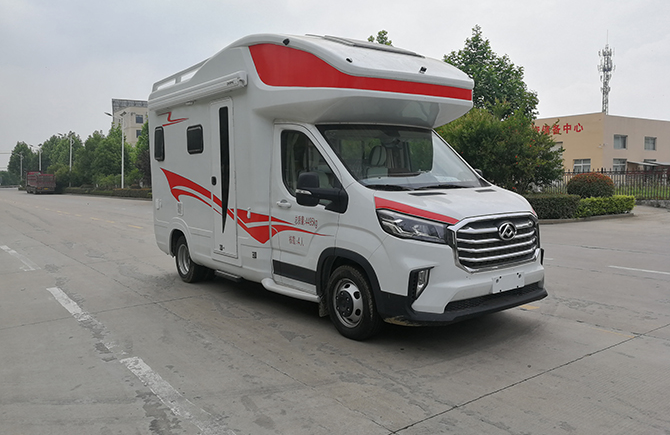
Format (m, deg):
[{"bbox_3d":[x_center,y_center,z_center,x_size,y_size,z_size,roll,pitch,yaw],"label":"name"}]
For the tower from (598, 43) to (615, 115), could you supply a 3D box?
[{"bbox_3d":[75.301,-28.567,145.000,4.200,38.000,4.200,-1,4,0],"label":"tower"}]

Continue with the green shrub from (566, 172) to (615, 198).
[{"bbox_3d":[9.628,-0.877,19.700,1.800,1.500,1.800,-1,4,0],"label":"green shrub"}]

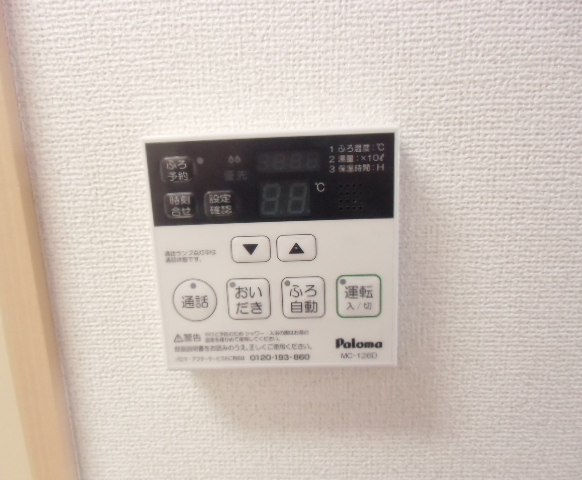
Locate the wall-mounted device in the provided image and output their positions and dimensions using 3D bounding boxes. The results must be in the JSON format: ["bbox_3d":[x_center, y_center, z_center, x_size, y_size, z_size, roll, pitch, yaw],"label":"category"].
[{"bbox_3d":[-0.007,0.006,0.229,0.120,0.120,0.020,-2,13,3],"label":"wall-mounted device"}]

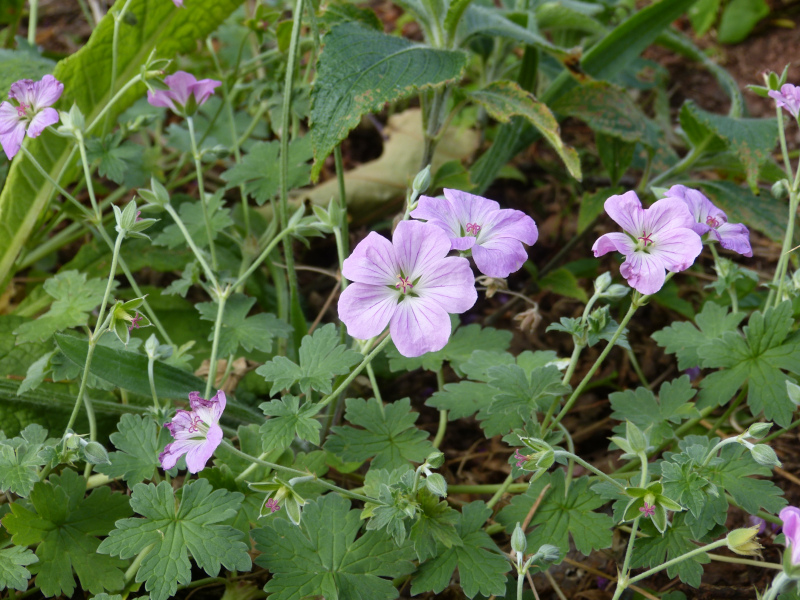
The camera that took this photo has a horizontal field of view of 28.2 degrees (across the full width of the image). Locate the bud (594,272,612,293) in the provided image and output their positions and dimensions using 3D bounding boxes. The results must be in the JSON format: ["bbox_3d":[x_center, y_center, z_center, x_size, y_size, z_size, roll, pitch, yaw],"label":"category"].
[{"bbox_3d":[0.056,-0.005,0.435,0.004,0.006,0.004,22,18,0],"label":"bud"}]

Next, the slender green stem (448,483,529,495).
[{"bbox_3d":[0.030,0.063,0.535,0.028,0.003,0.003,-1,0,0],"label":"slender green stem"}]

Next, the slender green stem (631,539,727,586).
[{"bbox_3d":[0.081,0.076,0.463,0.032,0.002,0.002,-24,0,9],"label":"slender green stem"}]

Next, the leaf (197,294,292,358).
[{"bbox_3d":[-0.056,0.009,0.570,0.033,0.008,0.027,-4,40,-4],"label":"leaf"}]

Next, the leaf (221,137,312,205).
[{"bbox_3d":[-0.057,-0.055,0.680,0.041,0.011,0.036,9,52,7],"label":"leaf"}]

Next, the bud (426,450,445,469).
[{"bbox_3d":[0.011,0.047,0.470,0.006,0.004,0.004,-35,0,0],"label":"bud"}]

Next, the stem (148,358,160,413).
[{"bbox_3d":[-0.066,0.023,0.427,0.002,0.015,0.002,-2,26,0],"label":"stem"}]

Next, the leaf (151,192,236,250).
[{"bbox_3d":[-0.083,-0.032,0.640,0.032,0.008,0.027,0,40,0],"label":"leaf"}]

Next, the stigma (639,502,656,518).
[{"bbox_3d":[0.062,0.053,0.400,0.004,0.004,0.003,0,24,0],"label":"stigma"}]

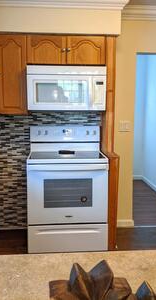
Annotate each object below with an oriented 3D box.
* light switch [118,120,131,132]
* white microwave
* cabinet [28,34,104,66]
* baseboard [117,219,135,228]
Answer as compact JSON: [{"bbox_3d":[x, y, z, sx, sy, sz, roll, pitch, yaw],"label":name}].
[{"bbox_3d":[0.528,-0.265,3.516,0.126,0.119,0.015,0,8,-4],"label":"light switch"},{"bbox_3d":[-0.118,-0.622,3.221,0.761,0.419,0.400,0,8,-4],"label":"white microwave"},{"bbox_3d":[-0.119,-0.998,3.204,0.761,0.275,0.327,0,8,-4],"label":"cabinet"},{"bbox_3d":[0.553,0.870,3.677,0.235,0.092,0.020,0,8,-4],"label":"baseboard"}]

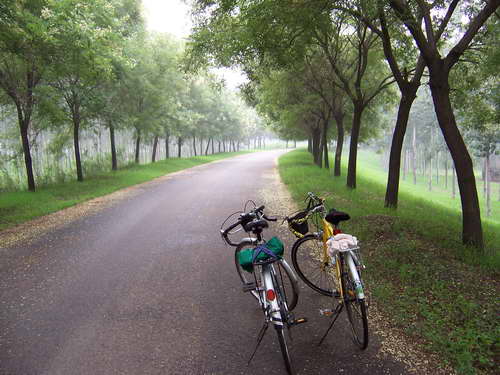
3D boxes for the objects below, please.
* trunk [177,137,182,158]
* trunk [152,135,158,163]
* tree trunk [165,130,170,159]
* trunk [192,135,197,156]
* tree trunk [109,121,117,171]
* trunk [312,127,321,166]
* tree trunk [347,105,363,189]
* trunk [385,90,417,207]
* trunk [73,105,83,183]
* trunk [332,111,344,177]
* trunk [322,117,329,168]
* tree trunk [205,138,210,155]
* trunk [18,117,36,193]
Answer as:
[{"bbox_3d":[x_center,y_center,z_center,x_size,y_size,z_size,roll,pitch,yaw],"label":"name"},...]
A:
[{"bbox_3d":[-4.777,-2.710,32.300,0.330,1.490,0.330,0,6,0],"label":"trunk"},{"bbox_3d":[-5.831,-2.404,29.416,0.330,1.722,0.280,0,6,0],"label":"trunk"},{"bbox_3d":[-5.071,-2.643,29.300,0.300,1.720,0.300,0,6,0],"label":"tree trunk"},{"bbox_3d":[-4.308,-3.260,37.000,0.280,1.710,0.280,0,6,0],"label":"trunk"},{"bbox_3d":[-5.682,-1.694,19.700,0.290,1.980,0.290,0,6,0],"label":"tree trunk"},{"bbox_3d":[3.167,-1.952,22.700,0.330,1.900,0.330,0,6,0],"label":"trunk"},{"bbox_3d":[3.239,-1.229,14.776,0.450,2.533,0.340,0,6,0],"label":"tree trunk"},{"bbox_3d":[3.338,-0.844,10.574,0.620,2.576,0.420,0,6,0],"label":"trunk"},{"bbox_3d":[-6.282,-1.591,17.361,0.340,2.829,0.280,0,6,0],"label":"trunk"},{"bbox_3d":[3.725,-1.843,20.064,0.460,2.766,0.350,0,6,0],"label":"trunk"},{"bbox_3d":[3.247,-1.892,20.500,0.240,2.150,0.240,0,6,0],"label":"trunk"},{"bbox_3d":[-3.872,-3.711,43.427,0.450,1.498,0.380,0,6,0],"label":"tree trunk"},{"bbox_3d":[-6.578,-0.989,14.092,0.460,2.198,0.320,0,6,0],"label":"trunk"}]

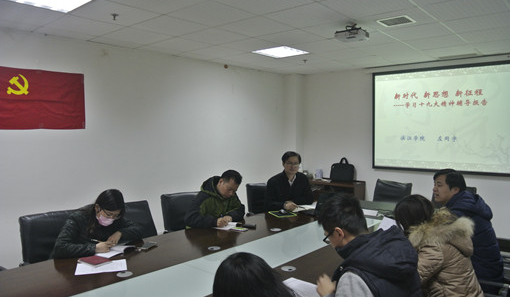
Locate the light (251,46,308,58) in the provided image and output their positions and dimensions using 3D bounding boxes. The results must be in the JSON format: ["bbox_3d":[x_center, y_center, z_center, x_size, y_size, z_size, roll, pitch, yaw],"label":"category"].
[{"bbox_3d":[0.353,-1.332,5.186,0.600,0.070,0.600,3,5,41],"label":"light"}]

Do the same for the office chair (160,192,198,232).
[{"bbox_3d":[-0.568,0.954,3.825,0.580,0.945,0.620,-2,4,-35],"label":"office chair"}]

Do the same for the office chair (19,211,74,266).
[{"bbox_3d":[-1.430,1.003,2.922,0.560,0.960,0.620,-3,5,-43],"label":"office chair"}]

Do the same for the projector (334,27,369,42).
[{"bbox_3d":[0.936,-1.085,3.674,0.285,0.105,0.220,3,4,41],"label":"projector"}]

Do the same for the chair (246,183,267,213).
[{"bbox_3d":[0.240,0.909,4.404,0.560,0.960,0.620,-2,4,-27],"label":"chair"}]

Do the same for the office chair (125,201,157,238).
[{"bbox_3d":[-1.035,0.984,3.214,0.560,0.960,0.620,-3,4,-37],"label":"office chair"}]

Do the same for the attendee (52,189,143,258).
[{"bbox_3d":[-1.188,0.900,2.866,0.740,1.170,0.700,3,5,43],"label":"attendee"}]

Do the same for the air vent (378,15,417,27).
[{"bbox_3d":[1.361,-1.216,3.678,0.285,0.020,0.280,3,4,41],"label":"air vent"}]

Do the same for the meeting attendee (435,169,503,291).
[{"bbox_3d":[1.371,0.813,2.649,0.720,1.330,0.560,1,3,21],"label":"meeting attendee"}]

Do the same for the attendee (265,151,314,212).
[{"bbox_3d":[0.428,0.718,4.351,0.560,1.340,0.700,-1,3,-19],"label":"attendee"}]

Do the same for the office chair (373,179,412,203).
[{"bbox_3d":[1.513,0.901,4.666,0.620,0.940,0.580,-2,4,-33],"label":"office chair"}]

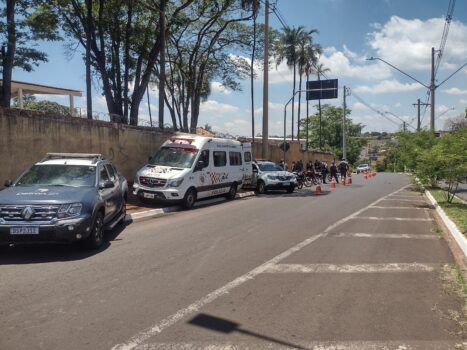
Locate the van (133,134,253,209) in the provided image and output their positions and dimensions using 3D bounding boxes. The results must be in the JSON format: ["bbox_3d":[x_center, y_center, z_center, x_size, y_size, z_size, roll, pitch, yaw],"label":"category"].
[{"bbox_3d":[-1.555,-0.225,14.574,2.050,2.680,5.950,2,2,22],"label":"van"}]

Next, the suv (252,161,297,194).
[{"bbox_3d":[1.761,0.090,20.369,1.850,1.720,4.350,0,2,-19],"label":"suv"}]

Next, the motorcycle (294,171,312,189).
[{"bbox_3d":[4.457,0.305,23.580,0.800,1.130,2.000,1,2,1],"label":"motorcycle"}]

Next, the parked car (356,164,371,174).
[{"bbox_3d":[19.285,-0.782,53.973,1.750,1.500,4.200,2,2,21],"label":"parked car"}]

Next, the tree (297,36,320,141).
[{"bbox_3d":[9.143,-8.521,45.689,3.700,17.300,3.700,2,2,23],"label":"tree"}]

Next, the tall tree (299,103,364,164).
[{"bbox_3d":[17.030,-6.332,62.786,10.700,11.900,10.000,2,2,23],"label":"tall tree"}]

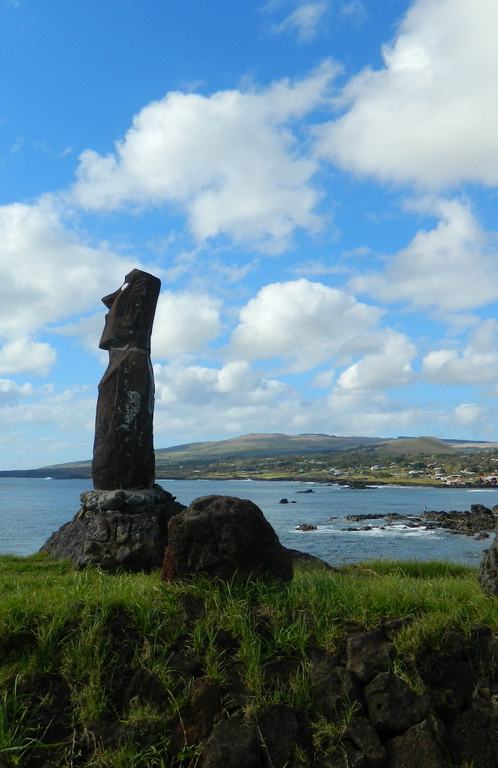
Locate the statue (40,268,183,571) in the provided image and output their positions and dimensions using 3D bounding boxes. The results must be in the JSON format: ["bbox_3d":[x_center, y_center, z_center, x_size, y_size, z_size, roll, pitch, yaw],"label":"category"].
[{"bbox_3d":[-1.686,0.362,9.079,1.450,3.660,1.250,3,-8,-22],"label":"statue"}]

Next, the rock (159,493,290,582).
[{"bbox_3d":[-0.222,1.585,7.649,1.270,0.874,0.900,0,-7,0],"label":"rock"}]

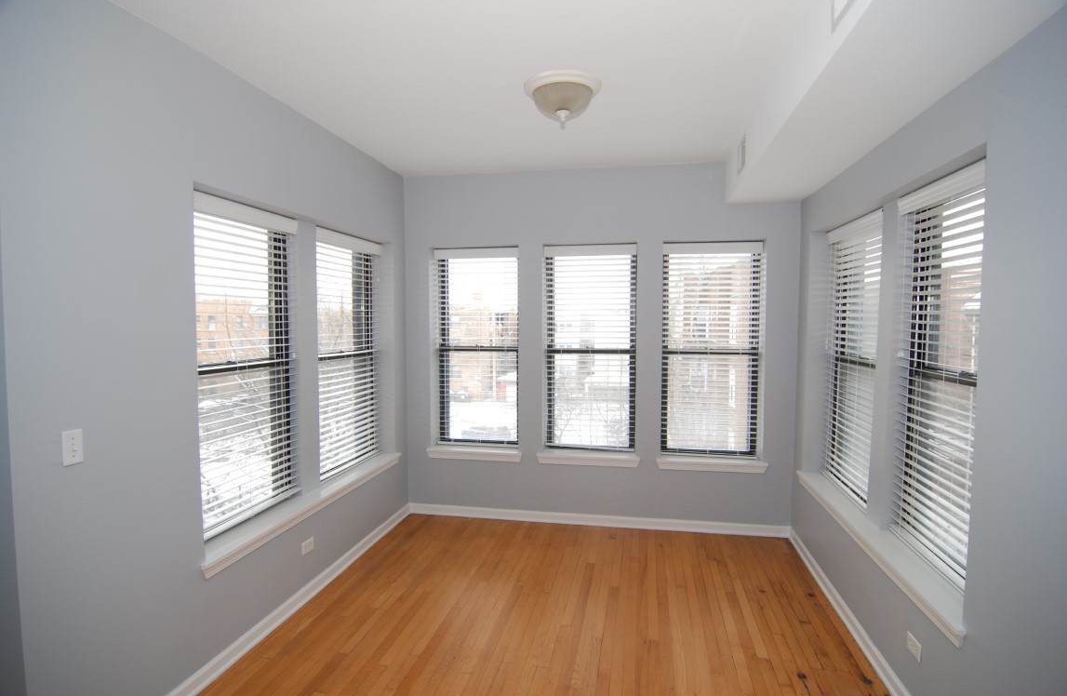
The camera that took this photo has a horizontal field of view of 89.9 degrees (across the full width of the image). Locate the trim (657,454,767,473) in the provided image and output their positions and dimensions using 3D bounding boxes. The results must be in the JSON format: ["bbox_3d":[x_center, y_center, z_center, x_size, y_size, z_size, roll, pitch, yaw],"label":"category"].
[{"bbox_3d":[1.353,0.895,4.095,0.808,0.090,0.149,1,3,10],"label":"trim"}]

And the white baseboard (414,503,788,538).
[{"bbox_3d":[0.438,1.372,4.245,3.010,0.103,0.020,1,3,10],"label":"white baseboard"}]

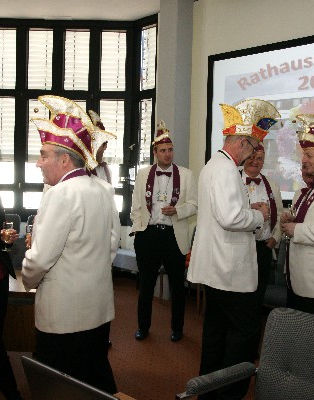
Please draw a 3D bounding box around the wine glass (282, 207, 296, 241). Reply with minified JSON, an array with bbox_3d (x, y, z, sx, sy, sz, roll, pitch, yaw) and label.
[{"bbox_3d":[0.836,0.139,2.850,0.068,0.205,0.068,5,3,0],"label":"wine glass"}]

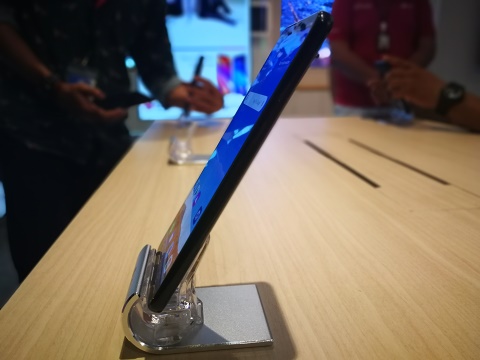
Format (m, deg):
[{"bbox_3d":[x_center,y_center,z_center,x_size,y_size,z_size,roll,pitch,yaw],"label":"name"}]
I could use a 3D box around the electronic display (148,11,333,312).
[{"bbox_3d":[-0.006,-0.012,0.205,0.008,0.157,0.073,28,11,-13],"label":"electronic display"}]

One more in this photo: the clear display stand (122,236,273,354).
[{"bbox_3d":[-0.024,0.059,0.224,0.079,0.055,0.057,-2,17,-6],"label":"clear display stand"}]

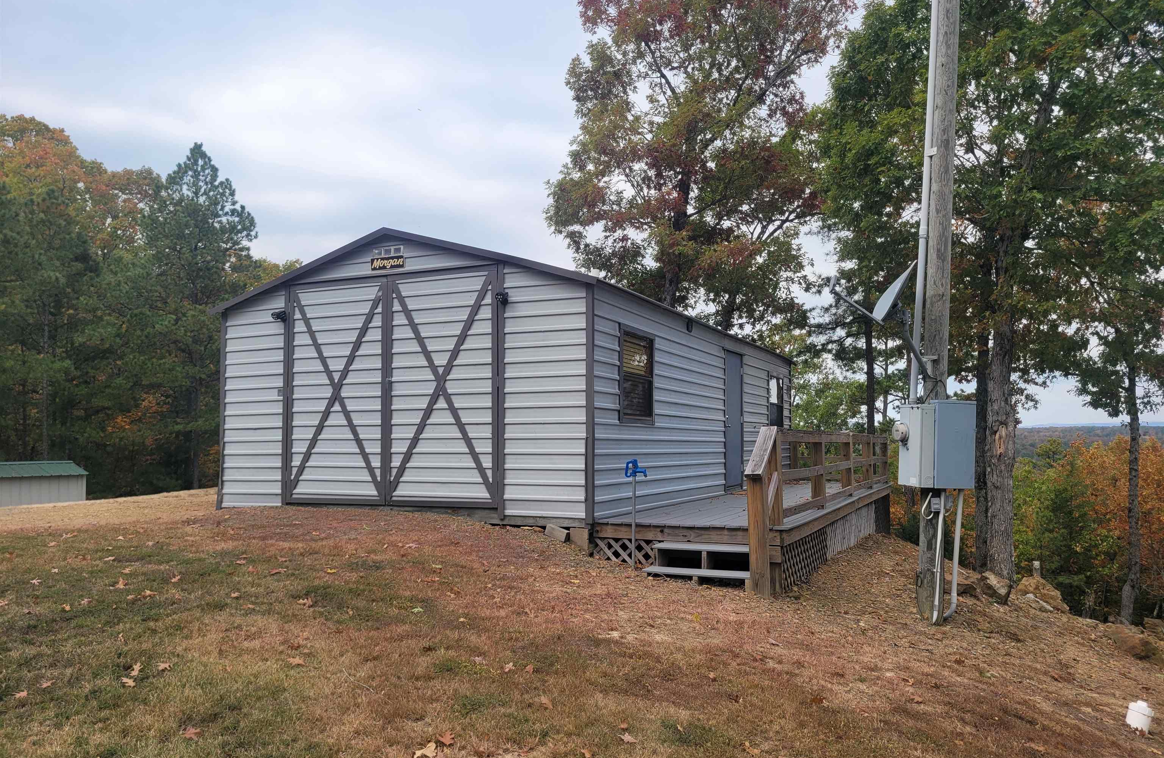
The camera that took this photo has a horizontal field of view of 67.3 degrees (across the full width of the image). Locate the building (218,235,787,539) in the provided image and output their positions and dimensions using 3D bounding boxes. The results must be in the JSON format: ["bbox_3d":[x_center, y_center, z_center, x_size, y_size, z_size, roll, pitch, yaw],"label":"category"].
[{"bbox_3d":[-0.257,0.223,13.417,5.129,3.167,8.877,-2,-5,26],"label":"building"}]

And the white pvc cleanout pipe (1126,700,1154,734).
[{"bbox_3d":[2.841,1.724,4.450,0.138,0.155,0.138,15,-7,31],"label":"white pvc cleanout pipe"}]

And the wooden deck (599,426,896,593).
[{"bbox_3d":[2.830,1.475,11.900,1.795,1.498,9.734,-2,-5,26],"label":"wooden deck"}]

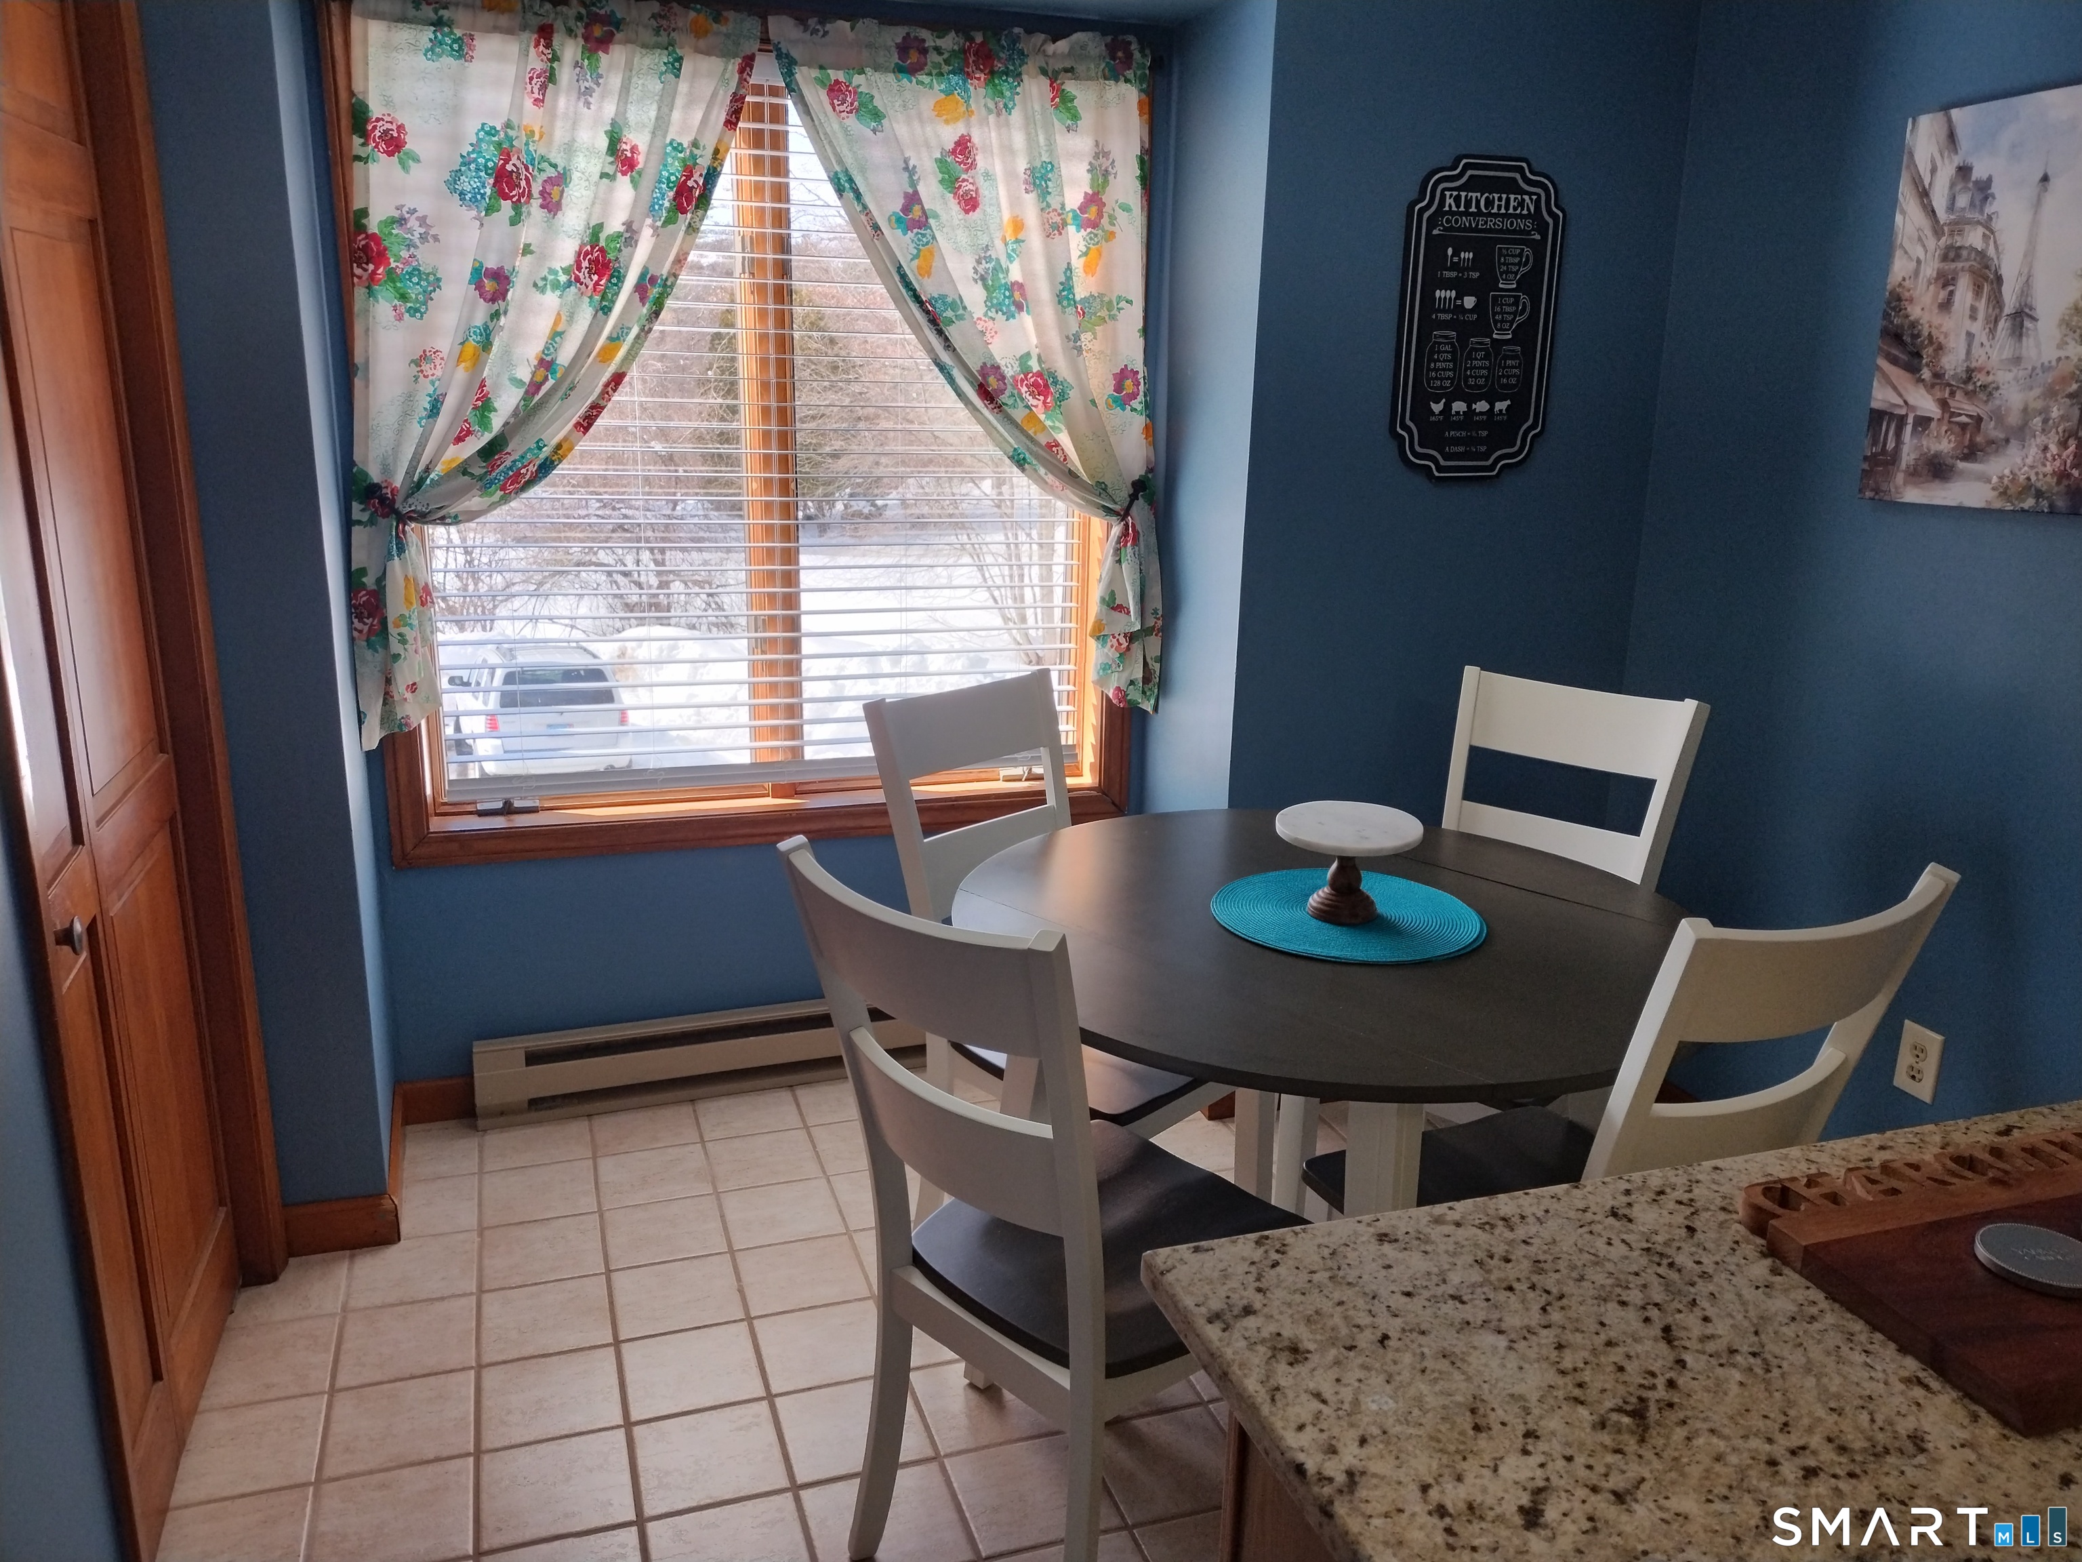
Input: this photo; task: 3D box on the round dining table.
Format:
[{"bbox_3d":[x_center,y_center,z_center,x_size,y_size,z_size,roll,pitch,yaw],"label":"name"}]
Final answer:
[{"bbox_3d":[0.384,0.556,2.200,1.071,0.765,1.071,1,15,0],"label":"round dining table"}]

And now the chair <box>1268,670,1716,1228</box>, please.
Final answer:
[{"bbox_3d":[0.787,0.341,2.655,0.455,0.980,0.550,14,19,41],"label":"chair"}]

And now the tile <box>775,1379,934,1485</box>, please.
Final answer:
[{"bbox_3d":[-0.274,0.946,2.197,0.197,0.010,0.197,-4,15,-19],"label":"tile"}]

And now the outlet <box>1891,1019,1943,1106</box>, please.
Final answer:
[{"bbox_3d":[1.506,0.482,2.578,0.007,0.124,0.078,-4,15,-19],"label":"outlet"}]

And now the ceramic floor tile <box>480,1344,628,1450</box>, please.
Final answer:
[{"bbox_3d":[-0.733,0.922,2.252,0.197,0.010,0.197,-4,15,-19],"label":"ceramic floor tile"}]

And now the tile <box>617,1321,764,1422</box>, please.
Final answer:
[{"bbox_3d":[-0.537,0.909,2.319,0.197,0.010,0.197,-4,15,-19],"label":"tile"}]

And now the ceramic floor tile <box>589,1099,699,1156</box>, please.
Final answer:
[{"bbox_3d":[-0.803,0.709,3.052,0.197,0.009,0.190,-4,15,-19],"label":"ceramic floor tile"}]

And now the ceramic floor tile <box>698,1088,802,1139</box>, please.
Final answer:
[{"bbox_3d":[-0.613,0.690,3.122,0.198,0.010,0.198,-4,16,-19],"label":"ceramic floor tile"}]

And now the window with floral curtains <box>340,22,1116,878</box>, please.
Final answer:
[{"bbox_3d":[-0.523,-0.658,3.012,1.552,1.621,0.070,-4,15,-19],"label":"window with floral curtains"}]

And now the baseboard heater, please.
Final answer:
[{"bbox_3d":[-0.565,0.578,3.236,1.220,0.165,0.077,-4,15,-19],"label":"baseboard heater"}]

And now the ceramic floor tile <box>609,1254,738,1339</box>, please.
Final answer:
[{"bbox_3d":[-0.603,0.855,2.494,0.198,0.010,0.198,-4,16,-19],"label":"ceramic floor tile"}]

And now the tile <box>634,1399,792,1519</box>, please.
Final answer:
[{"bbox_3d":[-0.467,0.957,2.120,0.198,0.010,0.198,-4,16,-19],"label":"tile"}]

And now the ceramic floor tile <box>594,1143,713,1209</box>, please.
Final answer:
[{"bbox_3d":[-0.741,0.761,2.886,0.197,0.010,0.197,-4,15,-19],"label":"ceramic floor tile"}]

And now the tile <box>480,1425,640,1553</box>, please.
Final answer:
[{"bbox_3d":[-0.661,0.970,2.053,0.198,0.010,0.198,-4,16,-19],"label":"tile"}]

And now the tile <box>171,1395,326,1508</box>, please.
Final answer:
[{"bbox_3d":[-1.108,0.944,2.109,0.190,0.009,0.197,-4,15,-19],"label":"tile"}]

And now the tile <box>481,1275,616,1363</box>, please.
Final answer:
[{"bbox_3d":[-0.796,0.868,2.427,0.198,0.010,0.198,-4,16,-19],"label":"tile"}]

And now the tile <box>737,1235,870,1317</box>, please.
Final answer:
[{"bbox_3d":[-0.408,0.843,2.560,0.197,0.009,0.197,-4,15,-19],"label":"tile"}]

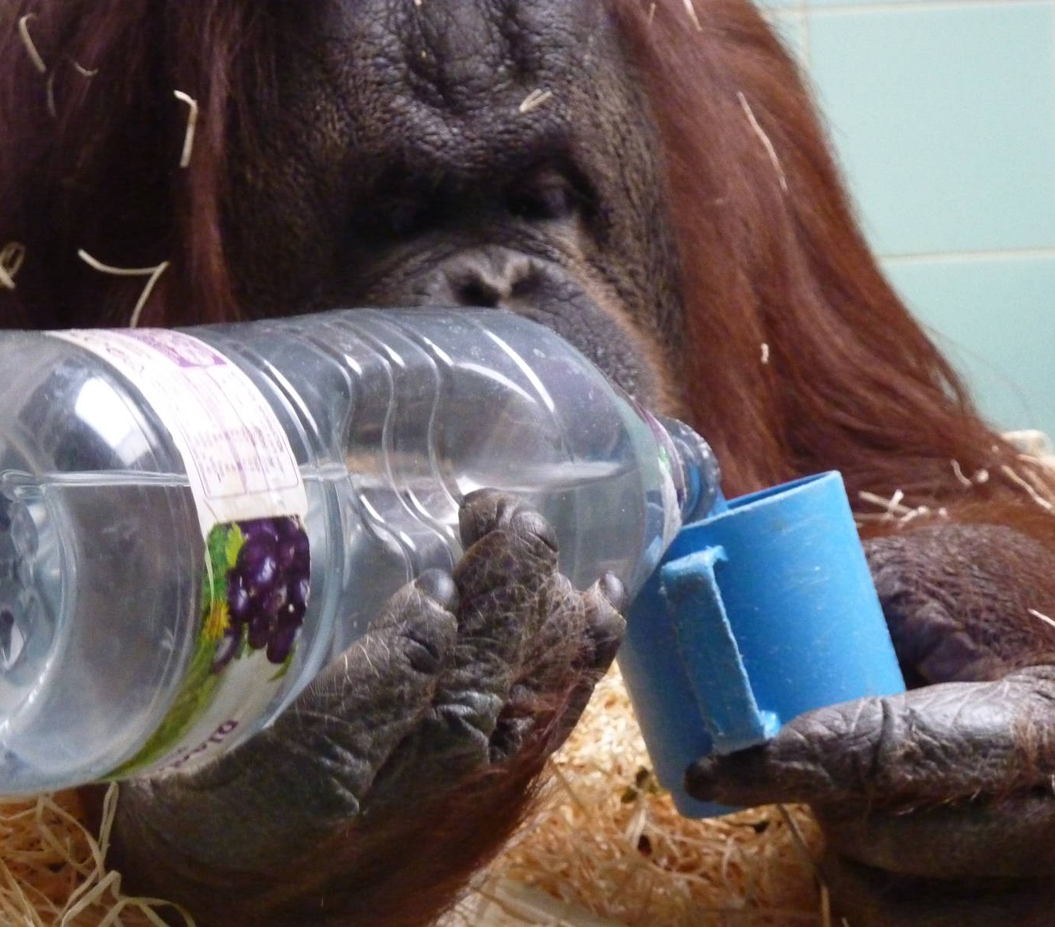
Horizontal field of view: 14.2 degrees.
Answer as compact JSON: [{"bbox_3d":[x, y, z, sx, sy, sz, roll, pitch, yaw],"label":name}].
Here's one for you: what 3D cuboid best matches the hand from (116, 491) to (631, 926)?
[{"bbox_3d":[-0.045,0.068,1.140,0.090,0.148,0.110,43,-6,-17],"label":"hand"}]

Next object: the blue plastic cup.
[{"bbox_3d":[0.066,0.055,1.253,0.077,0.085,0.102,-16,4,11],"label":"blue plastic cup"}]

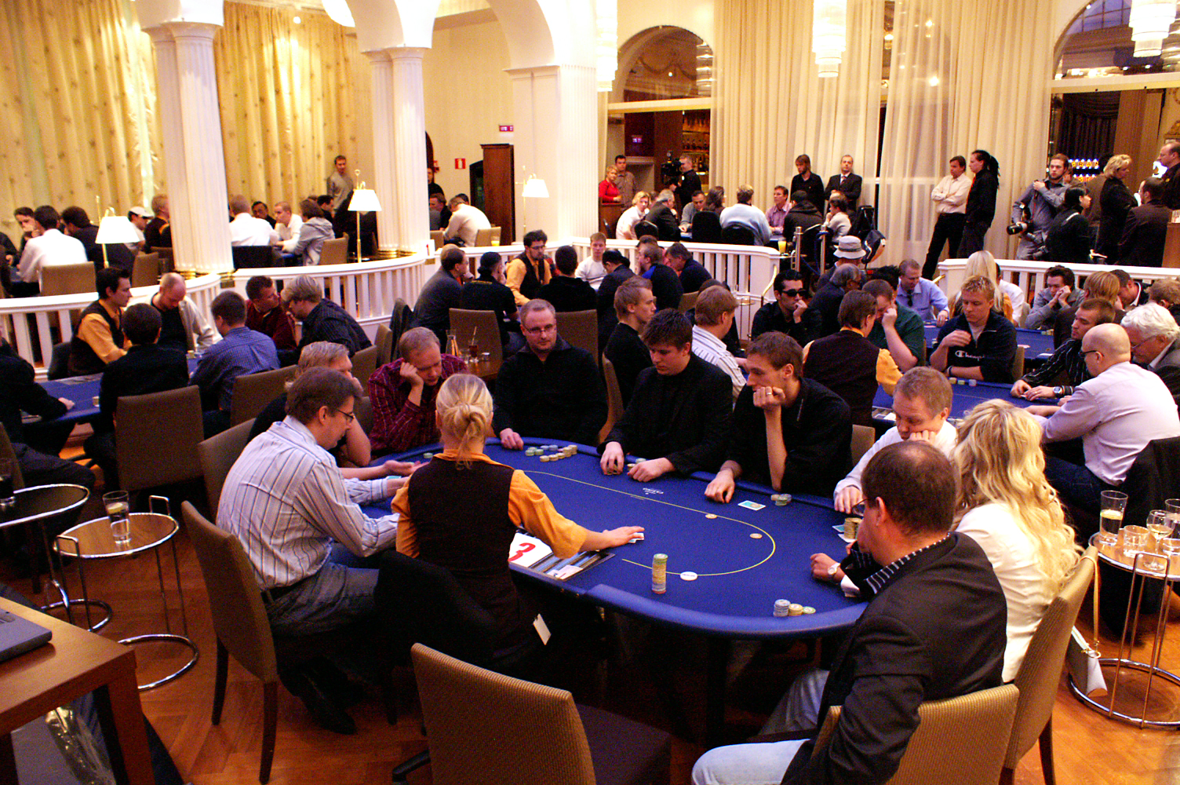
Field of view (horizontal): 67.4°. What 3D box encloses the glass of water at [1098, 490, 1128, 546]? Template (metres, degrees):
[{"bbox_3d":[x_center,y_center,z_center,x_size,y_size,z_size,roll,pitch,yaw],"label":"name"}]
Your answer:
[{"bbox_3d":[1.896,0.455,3.213,0.093,0.180,0.093,-1,13,0],"label":"glass of water"}]

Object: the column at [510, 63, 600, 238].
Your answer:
[{"bbox_3d":[-0.406,-2.507,10.867,0.650,2.800,0.750,13,20,43],"label":"column"}]

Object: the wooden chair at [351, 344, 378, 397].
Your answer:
[{"bbox_3d":[-1.699,0.182,5.714,0.600,0.920,0.470,5,15,19],"label":"wooden chair"}]

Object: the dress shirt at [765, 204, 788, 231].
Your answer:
[{"bbox_3d":[2.321,-2.033,10.842,0.480,0.600,0.380,6,16,23],"label":"dress shirt"}]

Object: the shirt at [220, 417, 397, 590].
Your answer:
[{"bbox_3d":[-0.886,0.352,3.054,0.560,0.580,0.500,-11,17,-36],"label":"shirt"}]

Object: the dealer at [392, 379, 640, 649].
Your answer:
[{"bbox_3d":[-0.235,0.600,2.772,0.670,1.350,0.660,5,14,21],"label":"dealer"}]

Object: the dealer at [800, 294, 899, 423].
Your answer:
[{"bbox_3d":[1.336,0.140,4.660,0.580,1.360,0.680,6,15,24],"label":"dealer"}]

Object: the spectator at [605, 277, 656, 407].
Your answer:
[{"bbox_3d":[0.383,-0.014,5.509,0.750,1.340,0.500,-4,15,-14],"label":"spectator"}]

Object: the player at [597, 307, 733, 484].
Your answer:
[{"bbox_3d":[0.321,0.324,4.127,0.600,1.380,0.720,9,17,34],"label":"player"}]

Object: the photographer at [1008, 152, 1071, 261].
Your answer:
[{"bbox_3d":[4.686,-1.606,9.186,0.640,1.770,0.480,7,15,29],"label":"photographer"}]

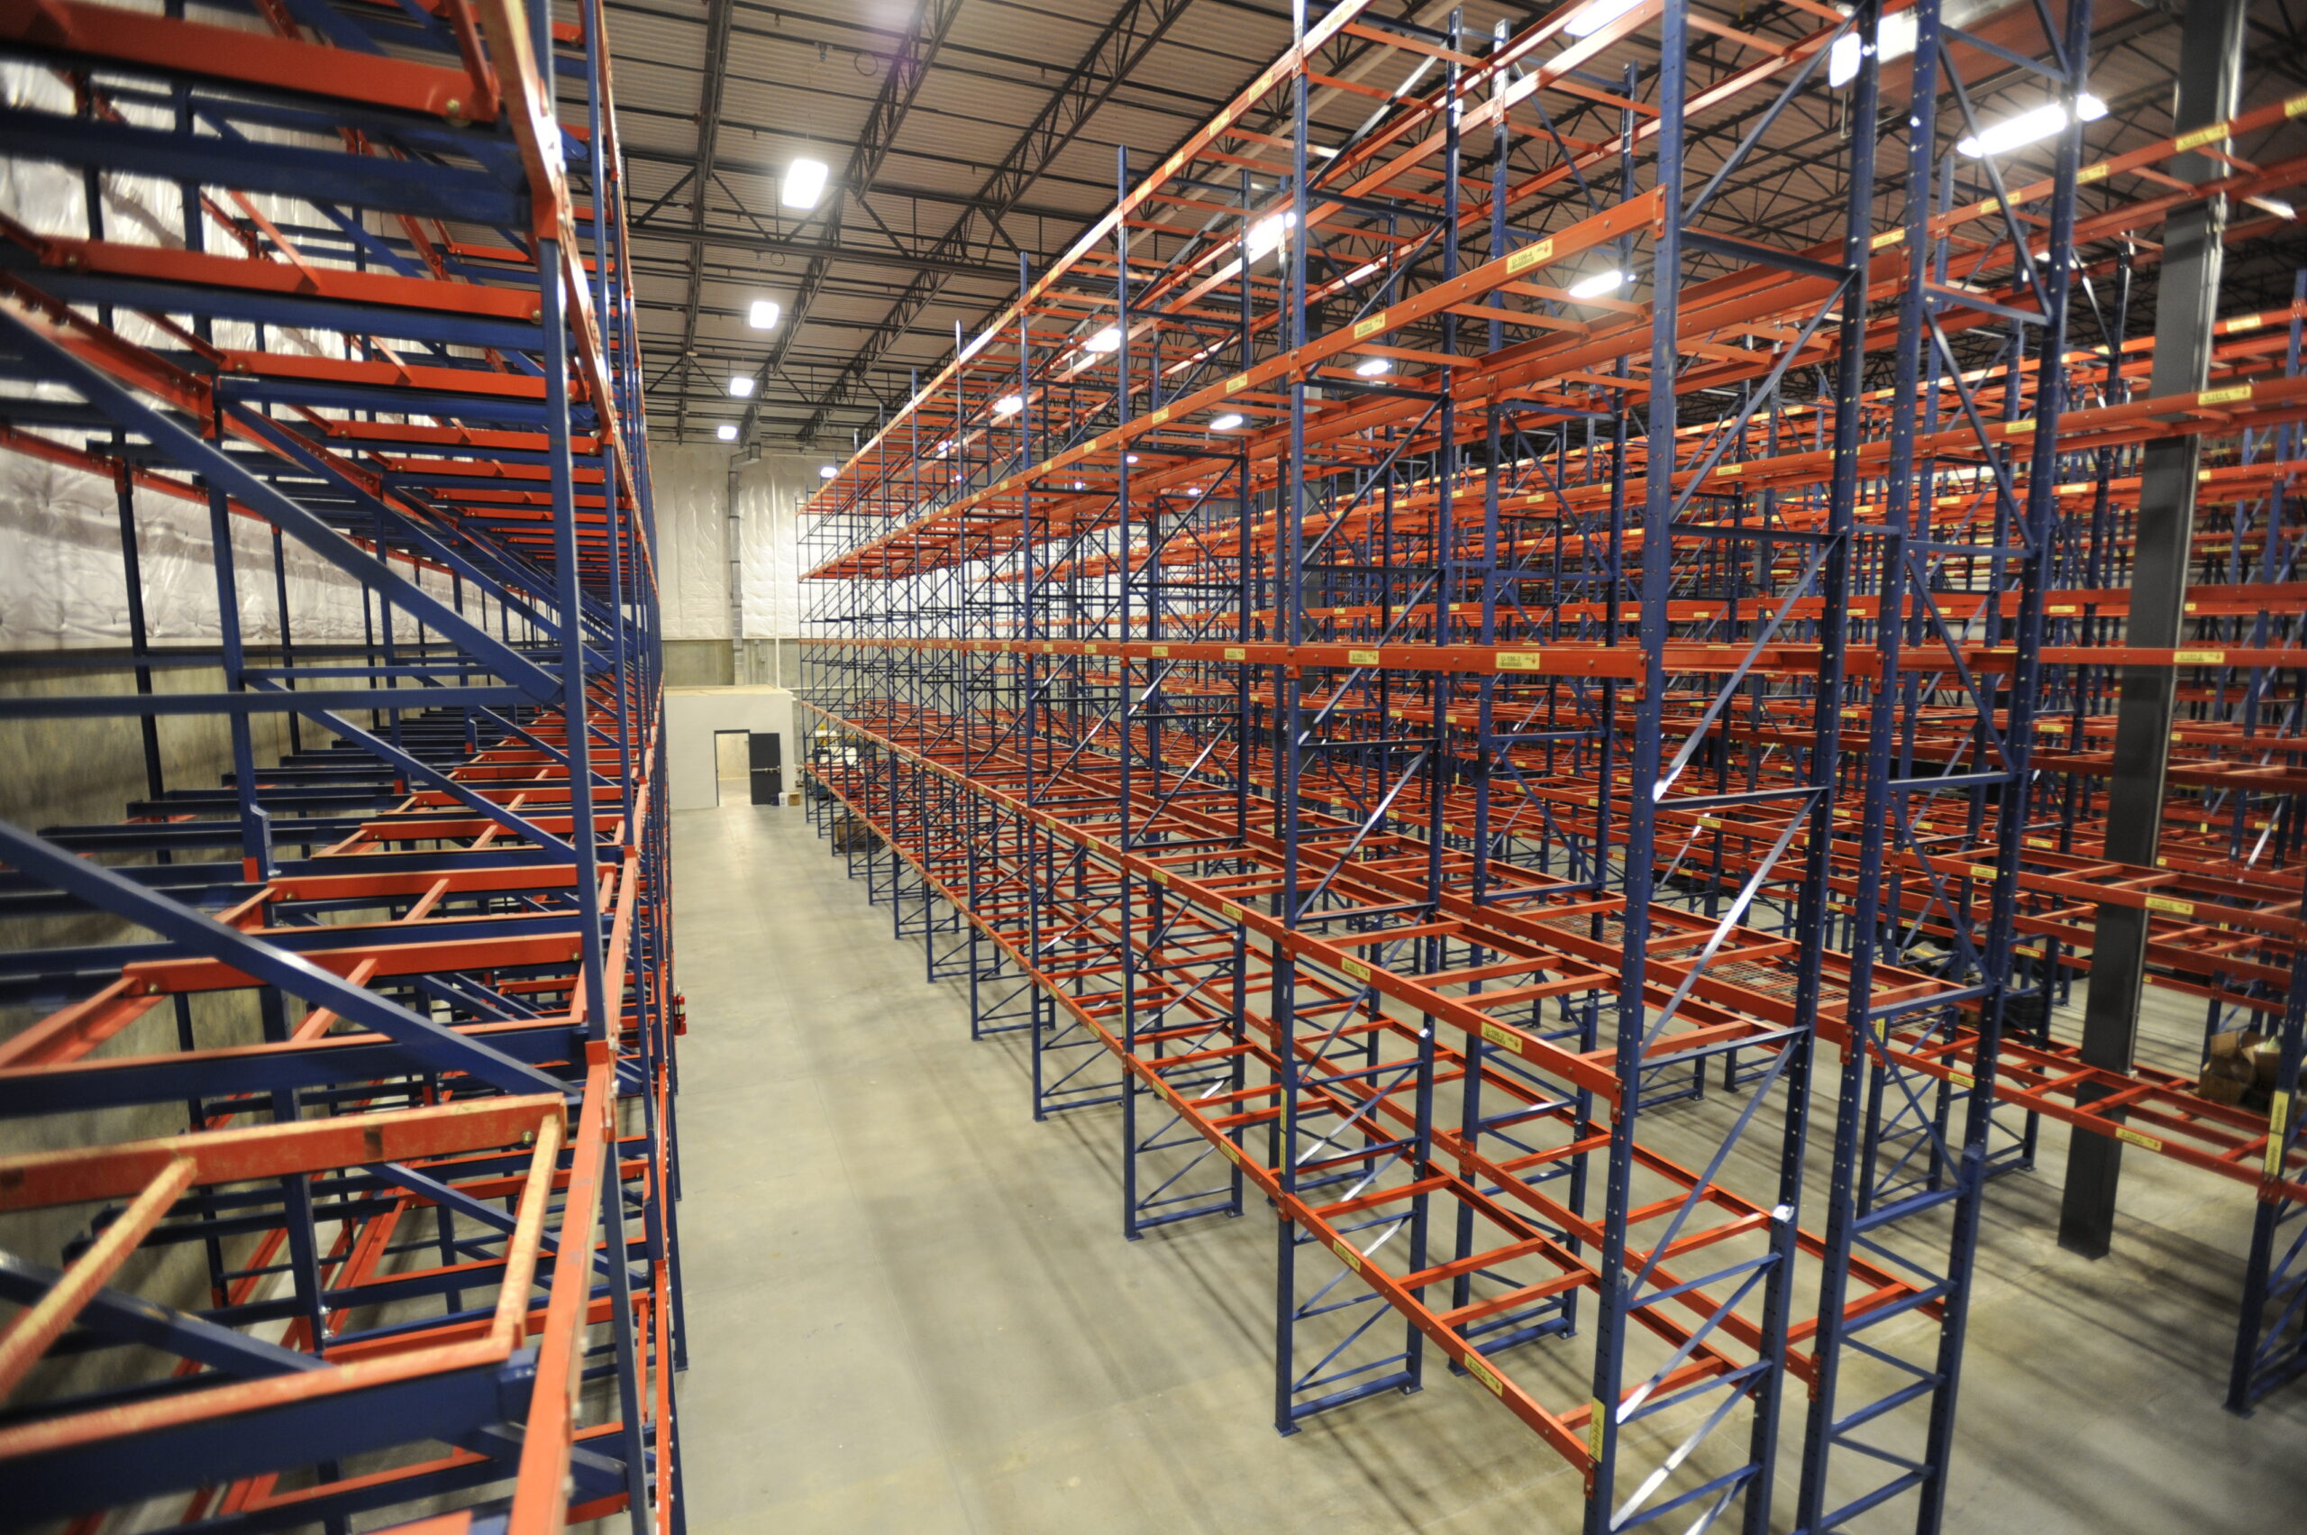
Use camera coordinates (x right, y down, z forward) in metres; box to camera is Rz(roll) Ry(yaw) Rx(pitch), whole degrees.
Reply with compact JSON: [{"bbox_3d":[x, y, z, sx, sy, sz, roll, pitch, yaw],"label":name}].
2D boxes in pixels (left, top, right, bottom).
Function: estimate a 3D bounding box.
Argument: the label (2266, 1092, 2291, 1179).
[{"bbox_3d":[6.960,2.270,6.740,0.005,0.530,0.064,-3,7,-24],"label":"label"}]

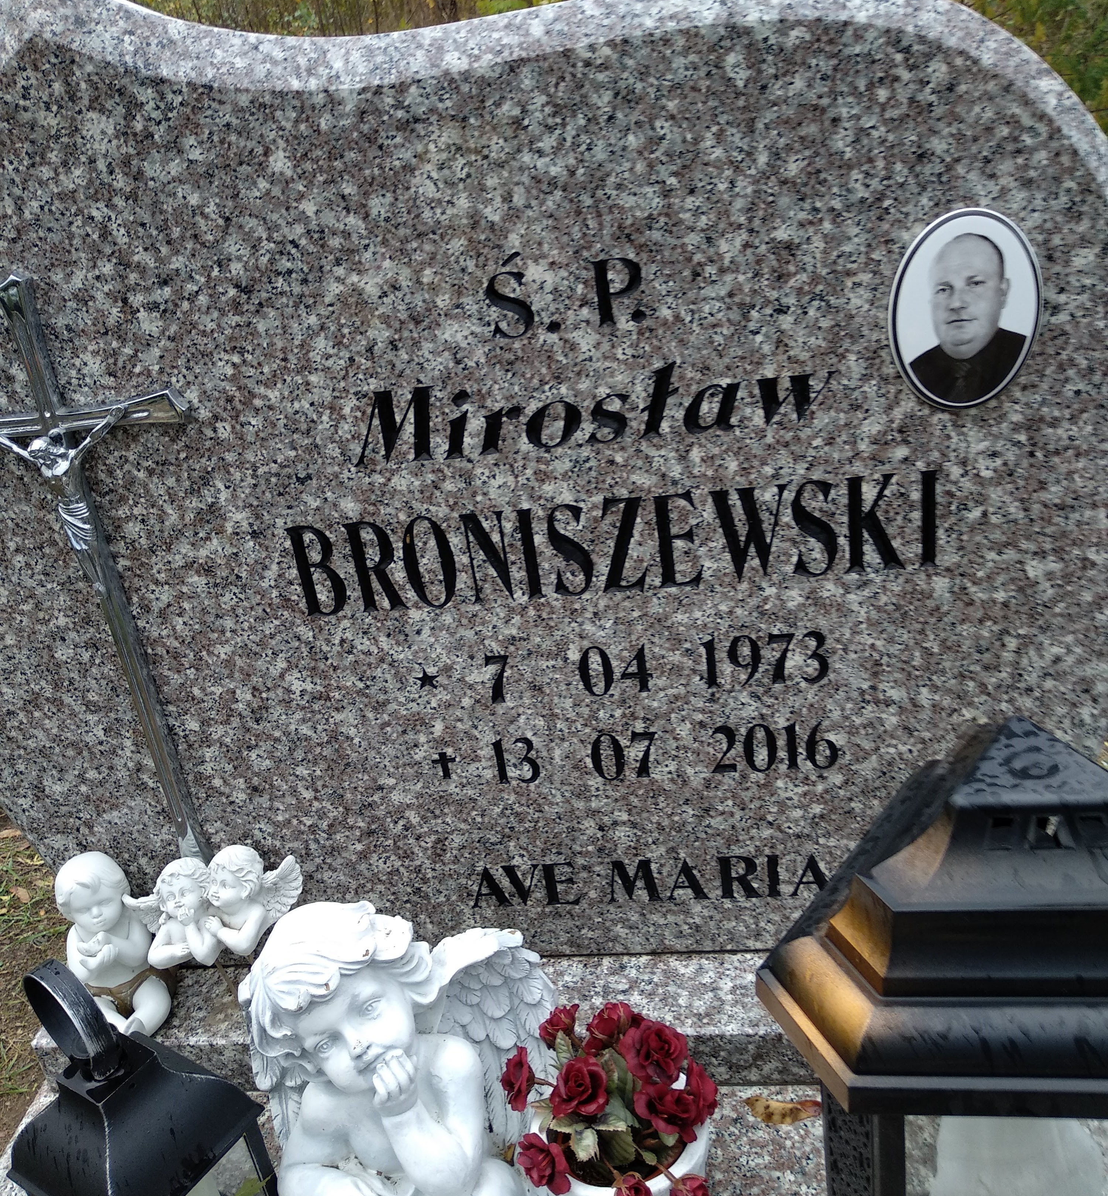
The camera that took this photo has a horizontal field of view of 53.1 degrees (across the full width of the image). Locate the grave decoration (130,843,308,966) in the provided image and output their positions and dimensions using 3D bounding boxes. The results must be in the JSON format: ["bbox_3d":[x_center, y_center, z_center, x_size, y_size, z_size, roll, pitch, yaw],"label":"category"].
[{"bbox_3d":[-0.257,0.234,0.844,0.137,0.094,0.046,-11,13,-5],"label":"grave decoration"}]

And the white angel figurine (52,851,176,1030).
[{"bbox_3d":[-0.351,0.270,0.882,0.085,0.156,0.081,-16,25,-16],"label":"white angel figurine"}]

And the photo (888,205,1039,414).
[{"bbox_3d":[0.255,-0.176,0.687,0.091,0.122,0.007,-5,20,10],"label":"photo"}]

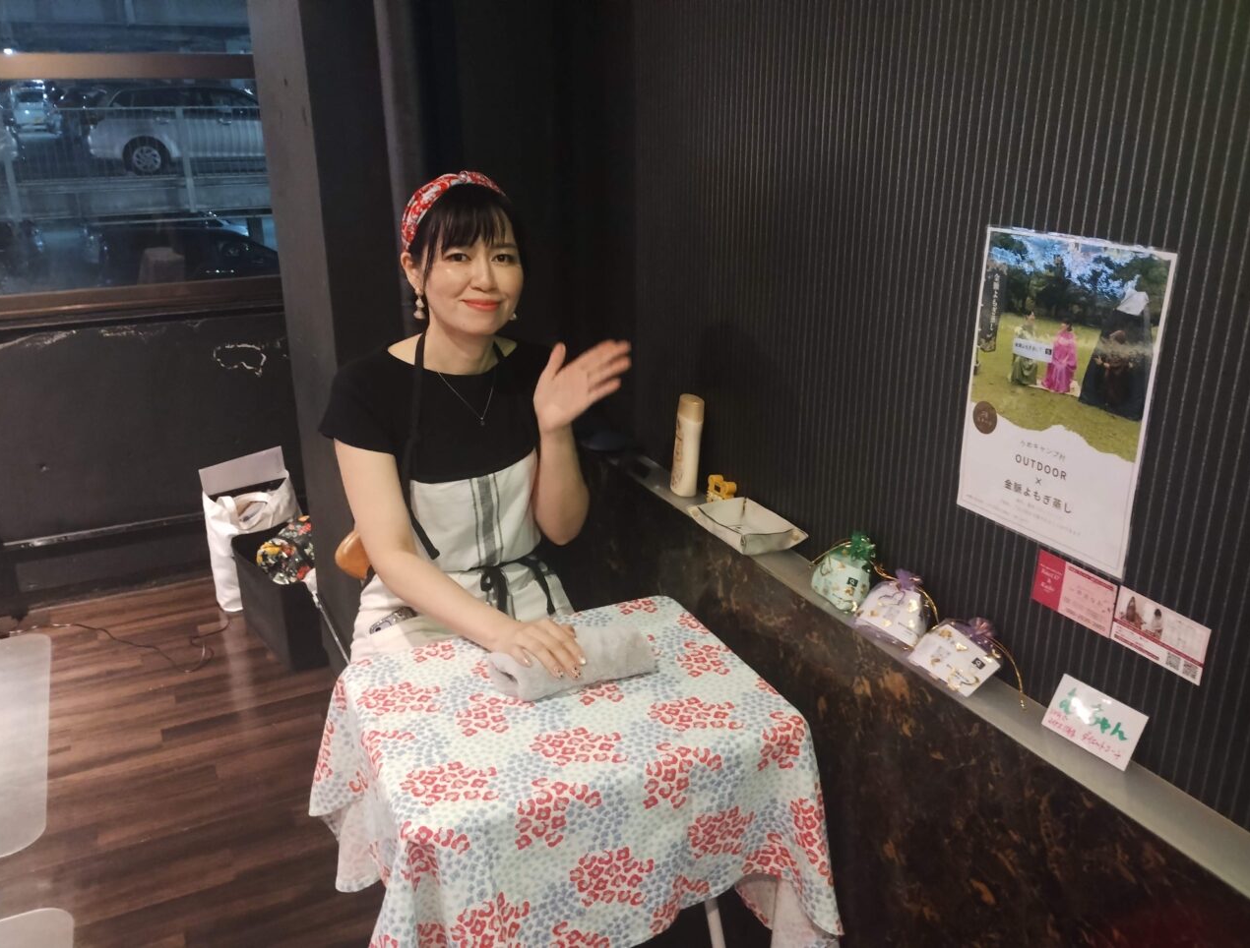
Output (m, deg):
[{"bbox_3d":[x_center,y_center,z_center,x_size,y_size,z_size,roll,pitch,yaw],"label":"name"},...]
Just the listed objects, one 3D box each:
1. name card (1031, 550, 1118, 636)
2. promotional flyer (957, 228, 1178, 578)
[{"bbox_3d":[0.434,0.115,0.987,0.003,0.055,0.091,-10,22,-24],"label":"name card"},{"bbox_3d":[0.408,-0.073,0.973,0.004,0.298,0.211,-10,22,-24],"label":"promotional flyer"}]

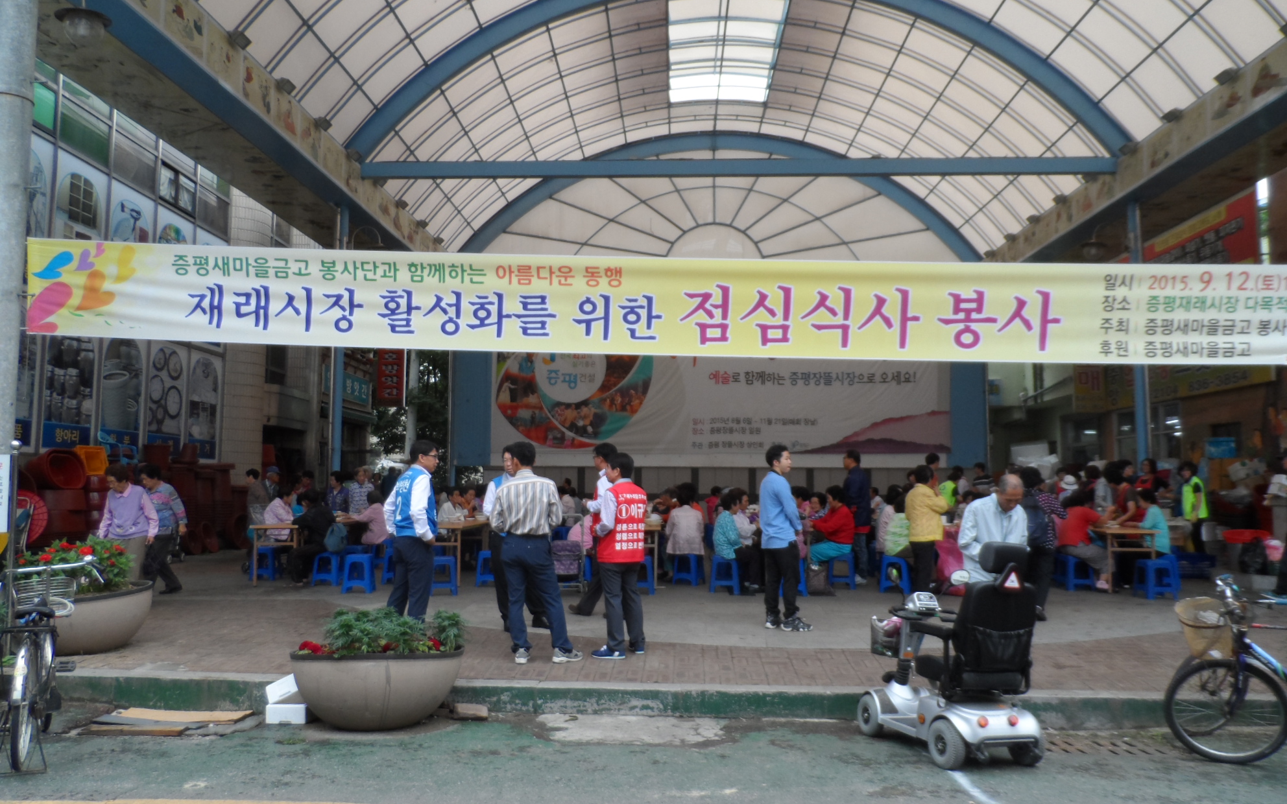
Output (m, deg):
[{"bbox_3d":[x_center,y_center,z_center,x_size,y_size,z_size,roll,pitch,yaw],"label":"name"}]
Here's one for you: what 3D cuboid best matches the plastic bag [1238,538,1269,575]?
[{"bbox_3d":[8.077,2.041,11.800,0.390,0.470,0.360,0,-5,0],"label":"plastic bag"}]

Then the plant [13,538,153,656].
[{"bbox_3d":[-4.479,1.567,7.320,0.550,0.920,1.120,0,-5,-3],"label":"plant"}]

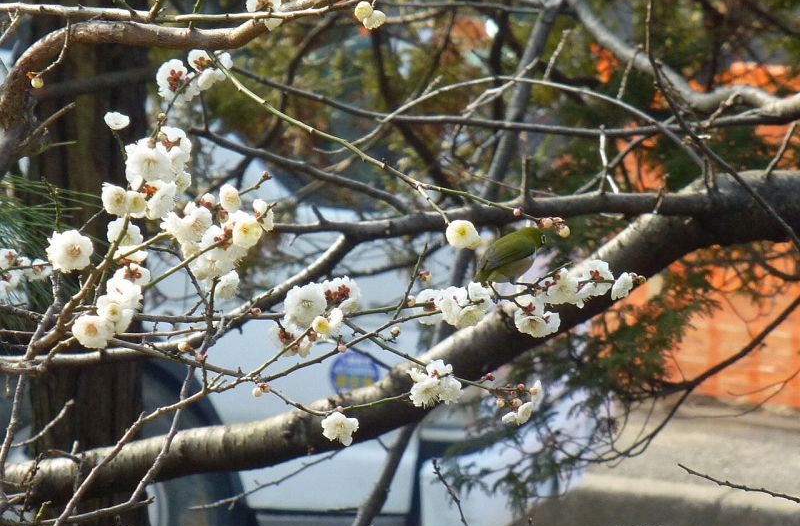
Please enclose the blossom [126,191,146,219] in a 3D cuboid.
[{"bbox_3d":[-0.219,-0.049,5.550,0.019,0.022,0.015,0,0,-6],"label":"blossom"}]

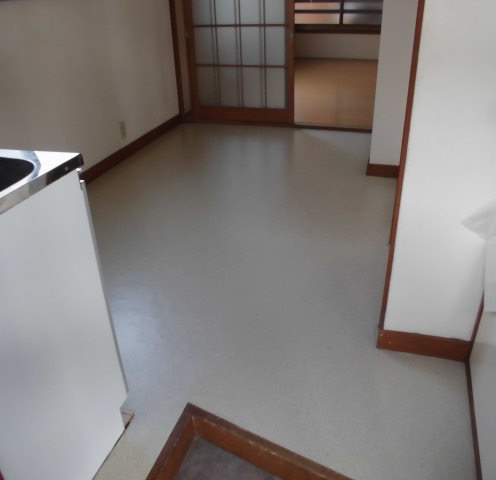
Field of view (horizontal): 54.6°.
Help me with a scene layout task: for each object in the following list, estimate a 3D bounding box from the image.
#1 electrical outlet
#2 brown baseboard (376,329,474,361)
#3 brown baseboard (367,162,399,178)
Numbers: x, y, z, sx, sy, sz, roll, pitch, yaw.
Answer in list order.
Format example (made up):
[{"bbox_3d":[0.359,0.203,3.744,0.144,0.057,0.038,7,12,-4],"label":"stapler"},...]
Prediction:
[{"bbox_3d":[-0.858,-0.760,3.317,0.010,0.120,0.070,7,31,16],"label":"electrical outlet"},{"bbox_3d":[0.572,0.343,1.582,0.283,0.080,0.020,7,31,16],"label":"brown baseboard"},{"bbox_3d":[0.832,-0.422,2.937,0.200,0.077,0.020,7,31,16],"label":"brown baseboard"}]

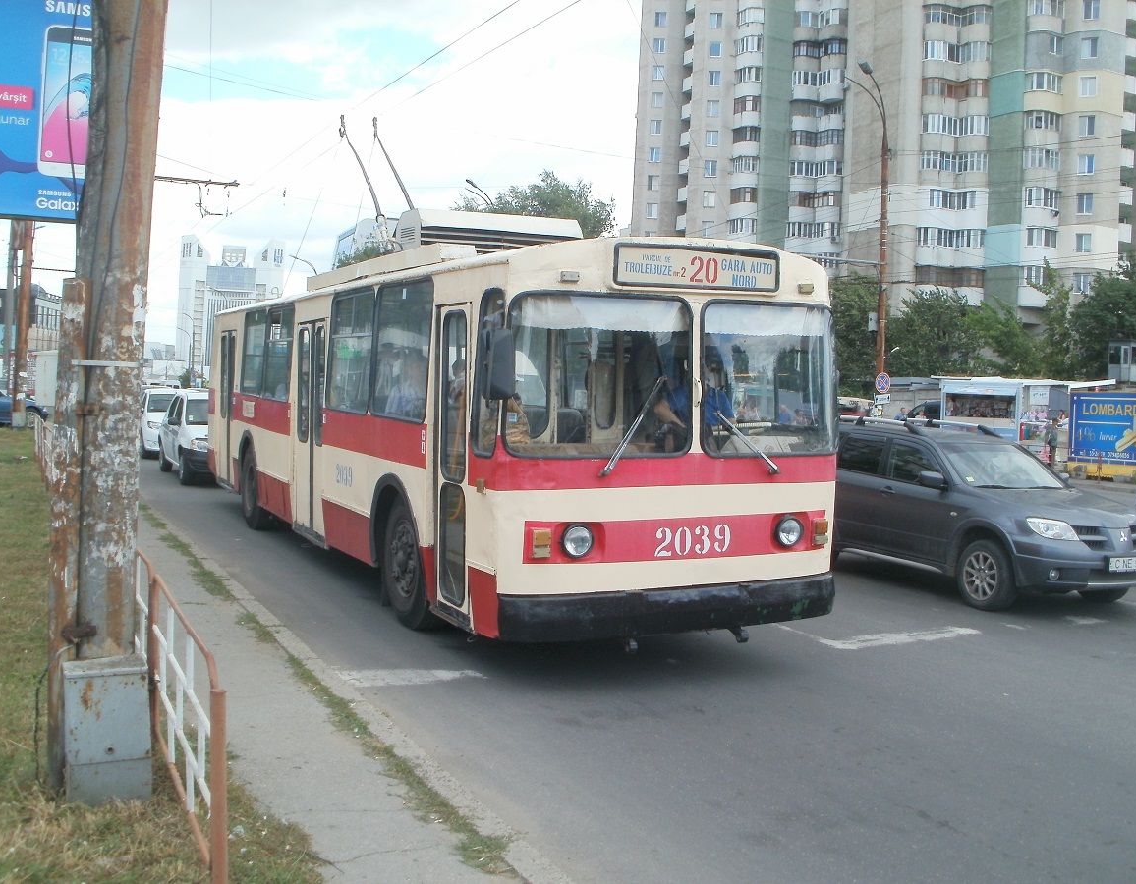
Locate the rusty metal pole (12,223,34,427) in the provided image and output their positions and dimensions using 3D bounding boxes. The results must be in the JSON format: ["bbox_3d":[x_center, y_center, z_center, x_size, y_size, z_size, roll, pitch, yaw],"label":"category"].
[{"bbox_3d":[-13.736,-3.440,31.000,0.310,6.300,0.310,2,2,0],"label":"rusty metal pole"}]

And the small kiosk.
[{"bbox_3d":[16.826,-0.784,45.500,6.600,2.900,3.000,2,2,12],"label":"small kiosk"}]

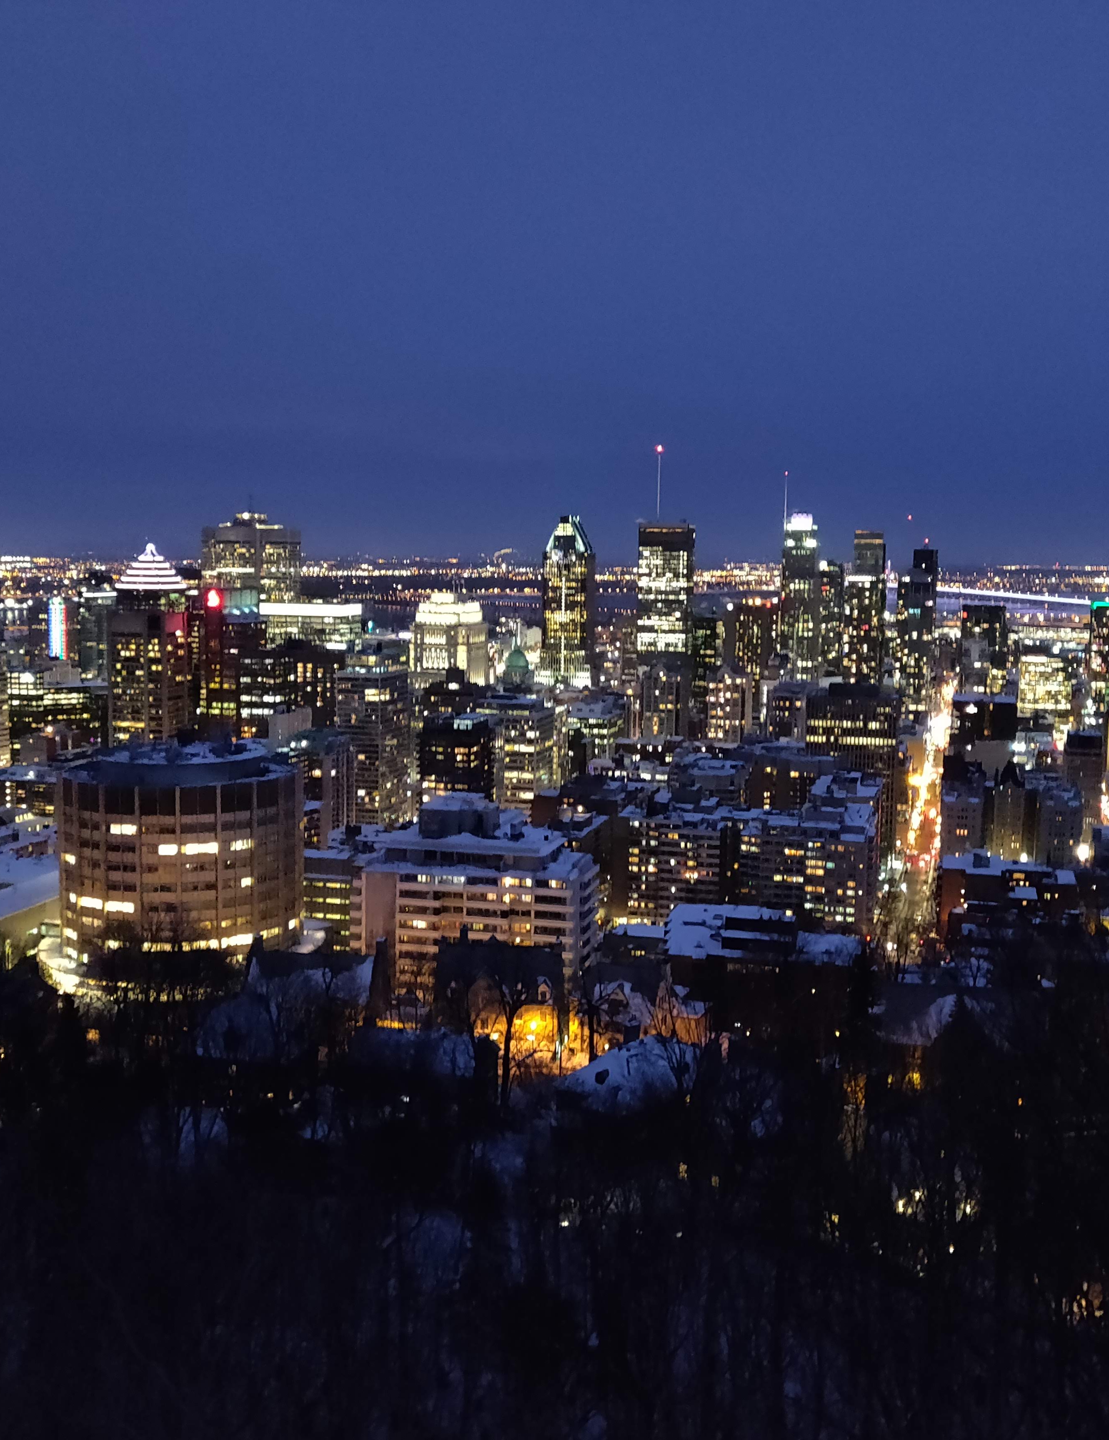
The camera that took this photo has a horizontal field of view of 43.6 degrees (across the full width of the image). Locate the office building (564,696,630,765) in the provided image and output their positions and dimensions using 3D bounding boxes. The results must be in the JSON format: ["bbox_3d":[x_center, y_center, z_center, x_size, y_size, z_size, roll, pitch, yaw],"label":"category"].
[{"bbox_3d":[19.010,14.800,669.290,21.000,52.000,32.000,3,7,16],"label":"office building"}]

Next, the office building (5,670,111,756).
[{"bbox_3d":[-336.130,-2.560,947.740,65.000,58.000,25.000,3,7,16],"label":"office building"}]

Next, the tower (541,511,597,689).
[{"bbox_3d":[15.770,-127.670,1565.990,47.930,205.000,47.930,3,7,16],"label":"tower"}]

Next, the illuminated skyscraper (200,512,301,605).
[{"bbox_3d":[-276.180,-95.020,1268.330,78.540,188.000,78.540,3,7,16],"label":"illuminated skyscraper"}]

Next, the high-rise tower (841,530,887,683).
[{"bbox_3d":[300.550,-97.090,1355.170,38.110,178.000,38.110,3,7,16],"label":"high-rise tower"}]

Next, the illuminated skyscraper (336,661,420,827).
[{"bbox_3d":[-85.390,19.070,671.980,25.050,90.000,38.540,3,7,16],"label":"illuminated skyscraper"}]

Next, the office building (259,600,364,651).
[{"bbox_3d":[-194.180,-39.100,1108.150,69.000,110.000,37.000,3,7,16],"label":"office building"}]

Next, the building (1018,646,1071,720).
[{"bbox_3d":[390.570,-15.310,1108.700,33.490,81.040,33.490,3,7,16],"label":"building"}]

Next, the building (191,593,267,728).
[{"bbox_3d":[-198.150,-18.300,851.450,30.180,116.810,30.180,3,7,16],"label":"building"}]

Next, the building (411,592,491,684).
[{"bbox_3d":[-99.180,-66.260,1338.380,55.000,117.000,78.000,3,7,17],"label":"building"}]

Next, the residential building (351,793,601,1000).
[{"bbox_3d":[-15.170,31.960,266.230,43.000,34.000,20.000,2,7,10],"label":"residential building"}]

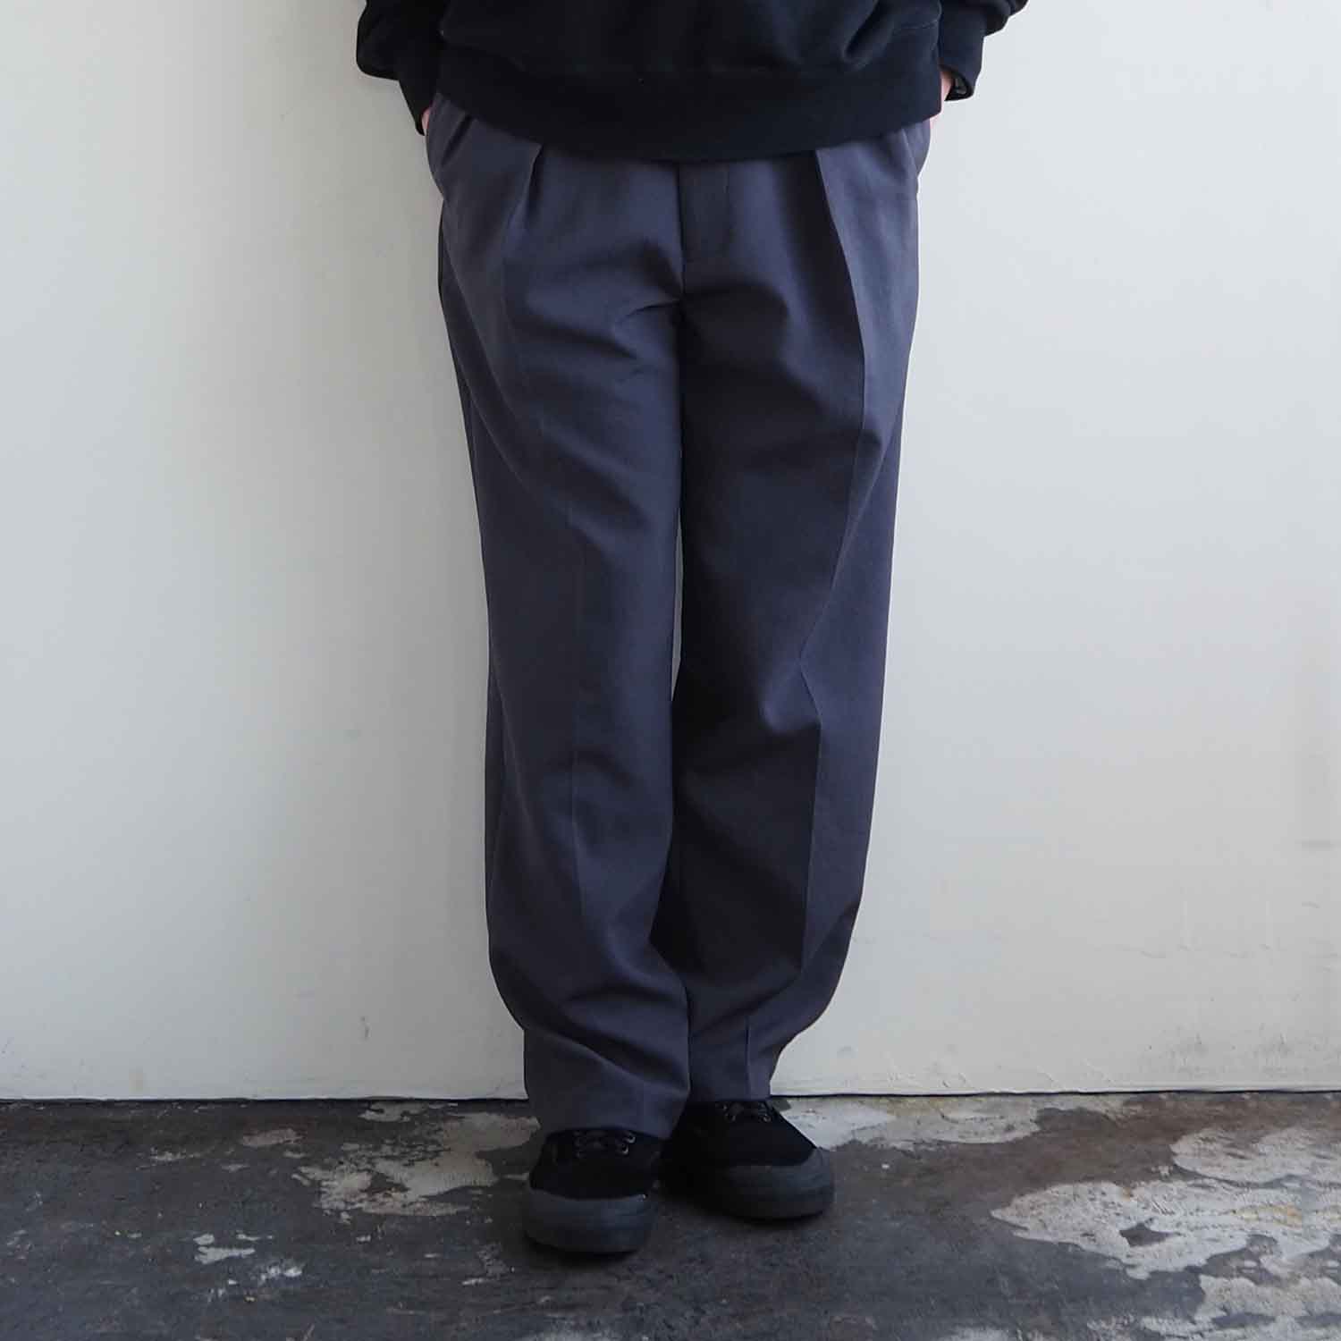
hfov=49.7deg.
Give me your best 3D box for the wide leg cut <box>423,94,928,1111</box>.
[{"bbox_3d":[0.010,-0.075,1.380,0.465,0.975,0.290,0,0,-3],"label":"wide leg cut"}]

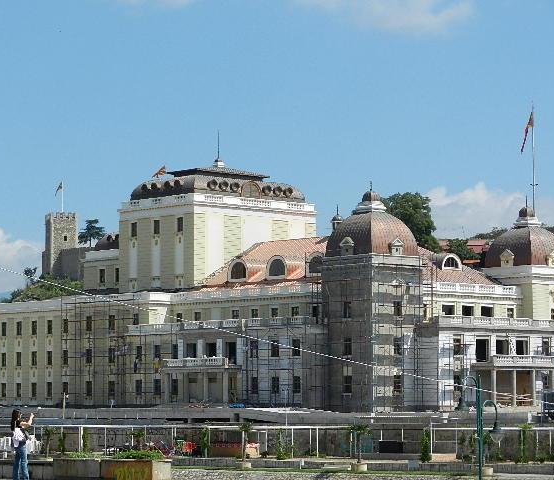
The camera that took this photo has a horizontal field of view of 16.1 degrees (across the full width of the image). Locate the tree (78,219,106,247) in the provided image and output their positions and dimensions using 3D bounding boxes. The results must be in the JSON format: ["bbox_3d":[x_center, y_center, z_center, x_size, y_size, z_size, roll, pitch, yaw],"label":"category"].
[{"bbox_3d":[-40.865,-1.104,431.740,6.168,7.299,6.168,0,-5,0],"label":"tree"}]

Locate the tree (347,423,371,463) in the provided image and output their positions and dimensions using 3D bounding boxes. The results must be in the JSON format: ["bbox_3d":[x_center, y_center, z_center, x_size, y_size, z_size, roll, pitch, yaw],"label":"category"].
[{"bbox_3d":[6.072,14.904,144.250,1.767,2.929,1.767,0,-5,0],"label":"tree"}]

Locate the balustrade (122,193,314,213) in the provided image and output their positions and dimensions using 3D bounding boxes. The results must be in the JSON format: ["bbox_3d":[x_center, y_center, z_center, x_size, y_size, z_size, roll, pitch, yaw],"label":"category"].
[{"bbox_3d":[-6.755,-3.581,227.109,17.726,1.200,13.637,4,-7,-40],"label":"balustrade"}]

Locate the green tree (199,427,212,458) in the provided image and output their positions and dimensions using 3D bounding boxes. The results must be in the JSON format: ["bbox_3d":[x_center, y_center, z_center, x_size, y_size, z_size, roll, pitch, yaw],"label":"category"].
[{"bbox_3d":[-5.735,16.240,157.183,0.962,2.553,0.900,0,-5,0],"label":"green tree"}]

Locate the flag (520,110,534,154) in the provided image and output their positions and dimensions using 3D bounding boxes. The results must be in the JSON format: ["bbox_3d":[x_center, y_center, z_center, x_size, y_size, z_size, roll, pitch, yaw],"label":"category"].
[{"bbox_3d":[52.113,-22.569,408.523,2.710,8.726,1.200,0,-5,0],"label":"flag"}]

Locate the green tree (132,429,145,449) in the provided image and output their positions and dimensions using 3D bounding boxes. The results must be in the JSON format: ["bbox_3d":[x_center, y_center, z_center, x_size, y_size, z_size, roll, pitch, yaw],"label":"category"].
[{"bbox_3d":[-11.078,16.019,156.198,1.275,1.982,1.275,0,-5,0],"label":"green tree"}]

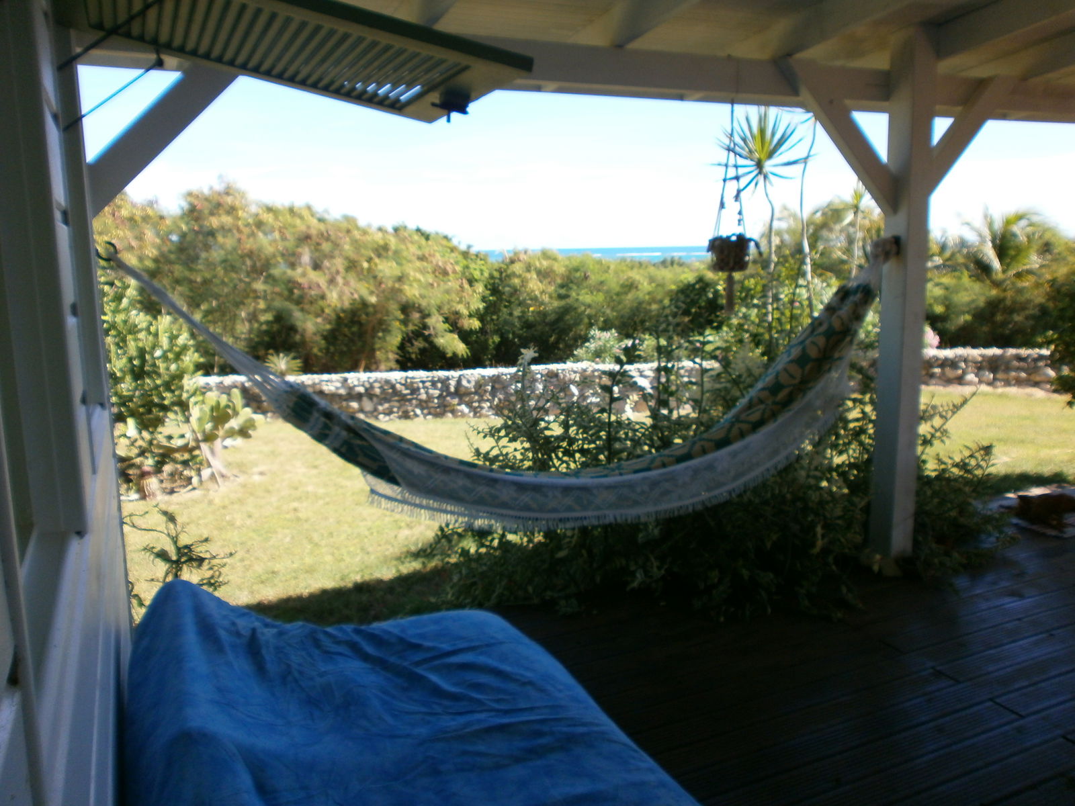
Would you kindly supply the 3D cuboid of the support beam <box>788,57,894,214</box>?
[{"bbox_3d":[1.426,-1.249,3.906,0.990,0.125,0.085,43,-9,-24],"label":"support beam"}]

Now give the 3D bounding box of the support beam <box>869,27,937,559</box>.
[{"bbox_3d":[1.823,-0.474,4.188,0.148,2.560,0.148,-5,11,-23],"label":"support beam"}]

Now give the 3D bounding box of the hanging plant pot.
[{"bbox_3d":[0.858,-0.663,3.732,0.205,0.180,0.205,-1,10,0],"label":"hanging plant pot"}]

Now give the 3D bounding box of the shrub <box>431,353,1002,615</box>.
[{"bbox_3d":[0.845,0.283,4.312,3.000,1.300,1.250,-5,11,-23],"label":"shrub"}]

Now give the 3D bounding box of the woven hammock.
[{"bbox_3d":[0.178,-0.072,3.515,3.450,1.200,0.450,-5,11,-23],"label":"woven hammock"}]

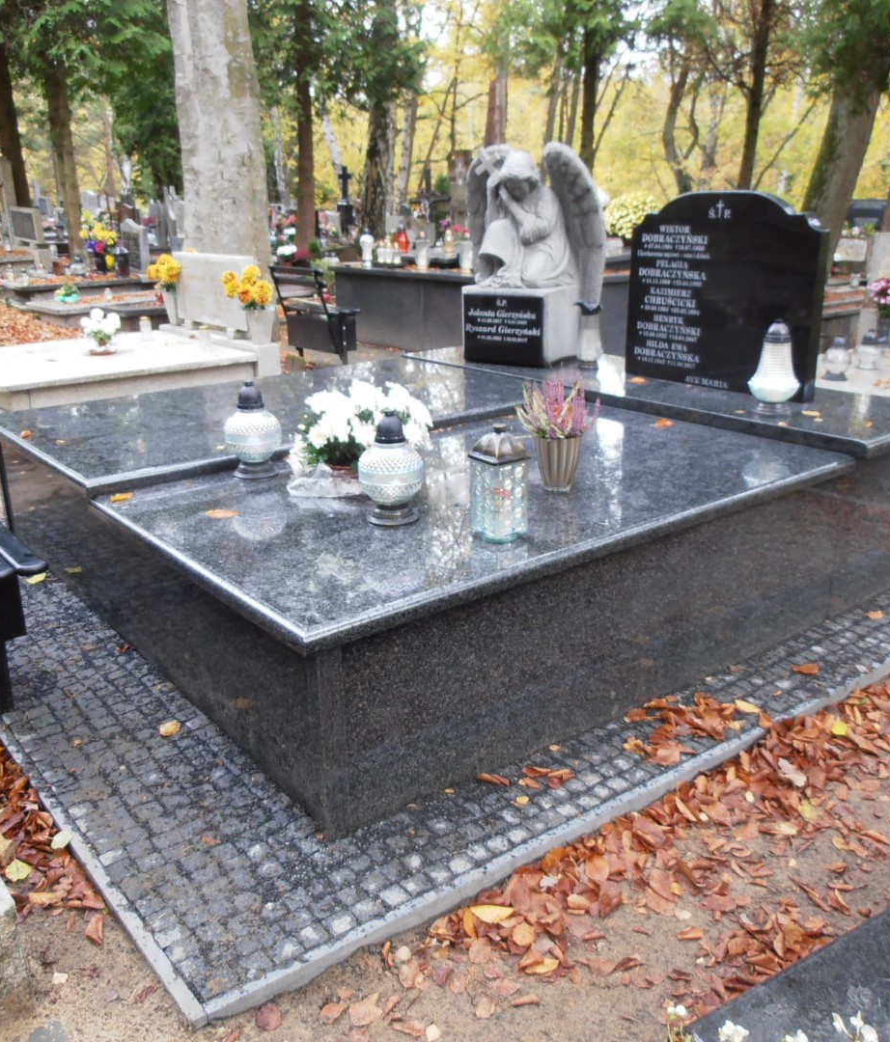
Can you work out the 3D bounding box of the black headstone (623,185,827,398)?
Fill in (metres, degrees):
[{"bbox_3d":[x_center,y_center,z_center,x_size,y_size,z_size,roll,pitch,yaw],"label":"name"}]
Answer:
[{"bbox_3d":[1.181,-0.988,4.168,0.064,0.816,1.008,-14,21,-31],"label":"black headstone"}]

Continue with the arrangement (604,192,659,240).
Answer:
[{"bbox_3d":[1.806,-2.920,9.240,0.563,0.466,0.581,-1,19,0],"label":"arrangement"}]

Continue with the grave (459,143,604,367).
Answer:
[{"bbox_3d":[0.380,-1.286,4.665,0.731,1.008,0.416,11,21,33],"label":"grave"}]

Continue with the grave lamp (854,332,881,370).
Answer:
[{"bbox_3d":[2.379,-0.960,5.393,0.153,0.205,0.153,-14,22,-35],"label":"grave lamp"}]

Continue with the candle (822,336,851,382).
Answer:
[{"bbox_3d":[2.064,-0.861,5.064,0.152,0.227,0.152,-14,22,-35],"label":"candle"}]

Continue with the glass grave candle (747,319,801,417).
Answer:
[{"bbox_3d":[1.194,-0.555,3.460,0.186,0.327,0.186,-14,22,-35],"label":"glass grave candle"}]

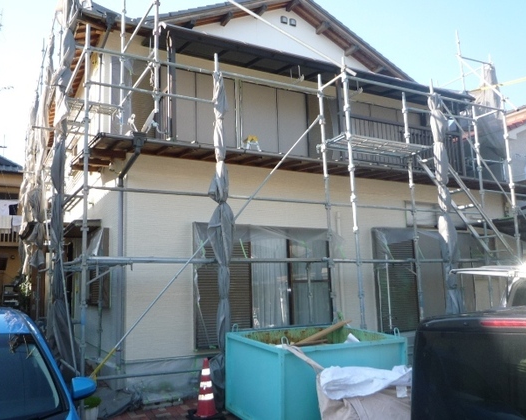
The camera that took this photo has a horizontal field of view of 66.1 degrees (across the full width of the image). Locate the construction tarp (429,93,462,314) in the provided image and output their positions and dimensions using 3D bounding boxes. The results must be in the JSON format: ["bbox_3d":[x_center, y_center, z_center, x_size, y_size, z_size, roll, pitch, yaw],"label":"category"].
[{"bbox_3d":[3.000,0.150,6.620,0.280,4.350,0.280,2,-10,-24],"label":"construction tarp"}]

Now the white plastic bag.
[{"bbox_3d":[1.000,1.650,3.900,0.860,0.230,0.450,1,-10,-17],"label":"white plastic bag"}]

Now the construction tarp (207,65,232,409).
[{"bbox_3d":[-0.600,0.220,5.710,0.330,4.800,0.290,2,-10,-24],"label":"construction tarp"}]

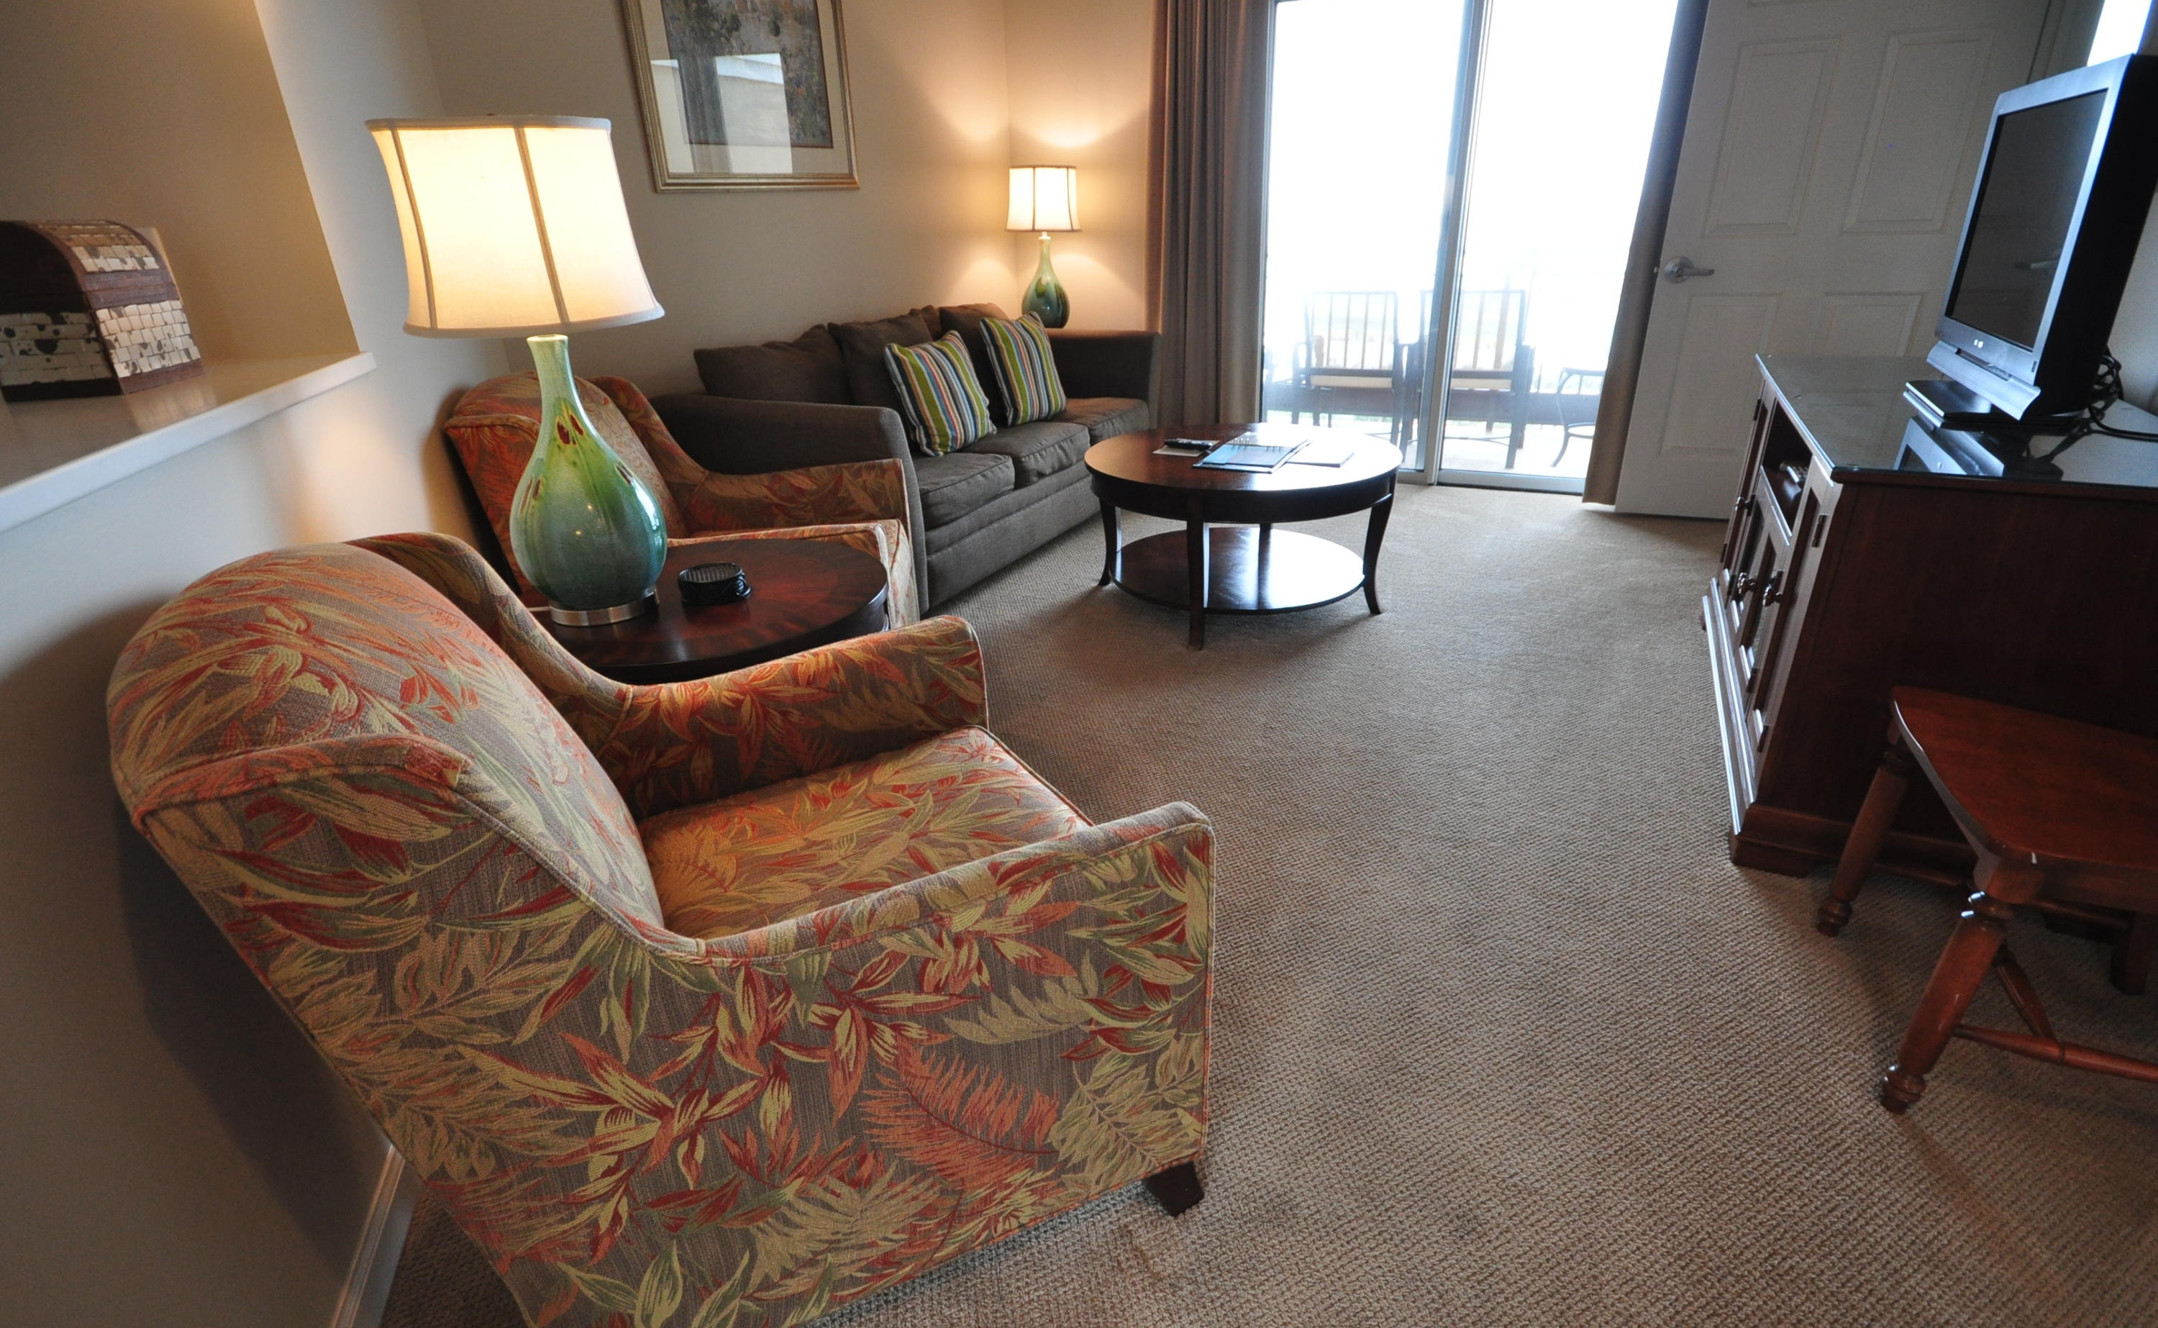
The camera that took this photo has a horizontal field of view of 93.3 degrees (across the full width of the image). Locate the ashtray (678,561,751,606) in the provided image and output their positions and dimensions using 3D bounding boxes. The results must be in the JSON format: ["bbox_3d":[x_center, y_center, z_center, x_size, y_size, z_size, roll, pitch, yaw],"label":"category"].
[{"bbox_3d":[-0.621,-0.136,1.736,0.110,0.040,0.110,-2,24,1],"label":"ashtray"}]

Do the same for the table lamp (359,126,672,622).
[{"bbox_3d":[-0.802,-0.427,1.558,0.350,0.728,0.350,10,27,25],"label":"table lamp"}]

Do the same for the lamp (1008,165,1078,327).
[{"bbox_3d":[-0.154,-1.936,4.815,0.345,0.735,0.345,-2,24,1],"label":"lamp"}]

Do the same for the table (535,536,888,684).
[{"bbox_3d":[-0.640,0.153,1.880,0.640,0.602,0.640,10,27,25],"label":"table"}]

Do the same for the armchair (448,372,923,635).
[{"bbox_3d":[-0.836,-0.243,2.421,0.800,0.900,0.740,-5,24,-7],"label":"armchair"}]

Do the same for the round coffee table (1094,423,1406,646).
[{"bbox_3d":[0.502,-0.434,3.258,0.965,0.484,0.965,-2,24,1],"label":"round coffee table"}]

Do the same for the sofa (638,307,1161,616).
[{"bbox_3d":[-0.475,-0.952,4.072,0.880,0.835,2.100,10,27,25],"label":"sofa"}]

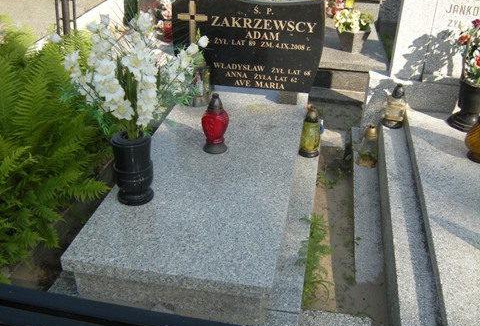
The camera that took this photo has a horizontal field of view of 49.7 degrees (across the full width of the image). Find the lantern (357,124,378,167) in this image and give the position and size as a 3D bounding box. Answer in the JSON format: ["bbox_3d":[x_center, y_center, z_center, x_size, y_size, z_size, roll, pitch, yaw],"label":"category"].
[{"bbox_3d":[0.762,-0.106,3.085,0.125,0.260,0.125,6,29,8],"label":"lantern"}]

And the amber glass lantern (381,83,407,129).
[{"bbox_3d":[0.938,-0.352,3.130,0.125,0.260,0.125,6,29,8],"label":"amber glass lantern"}]

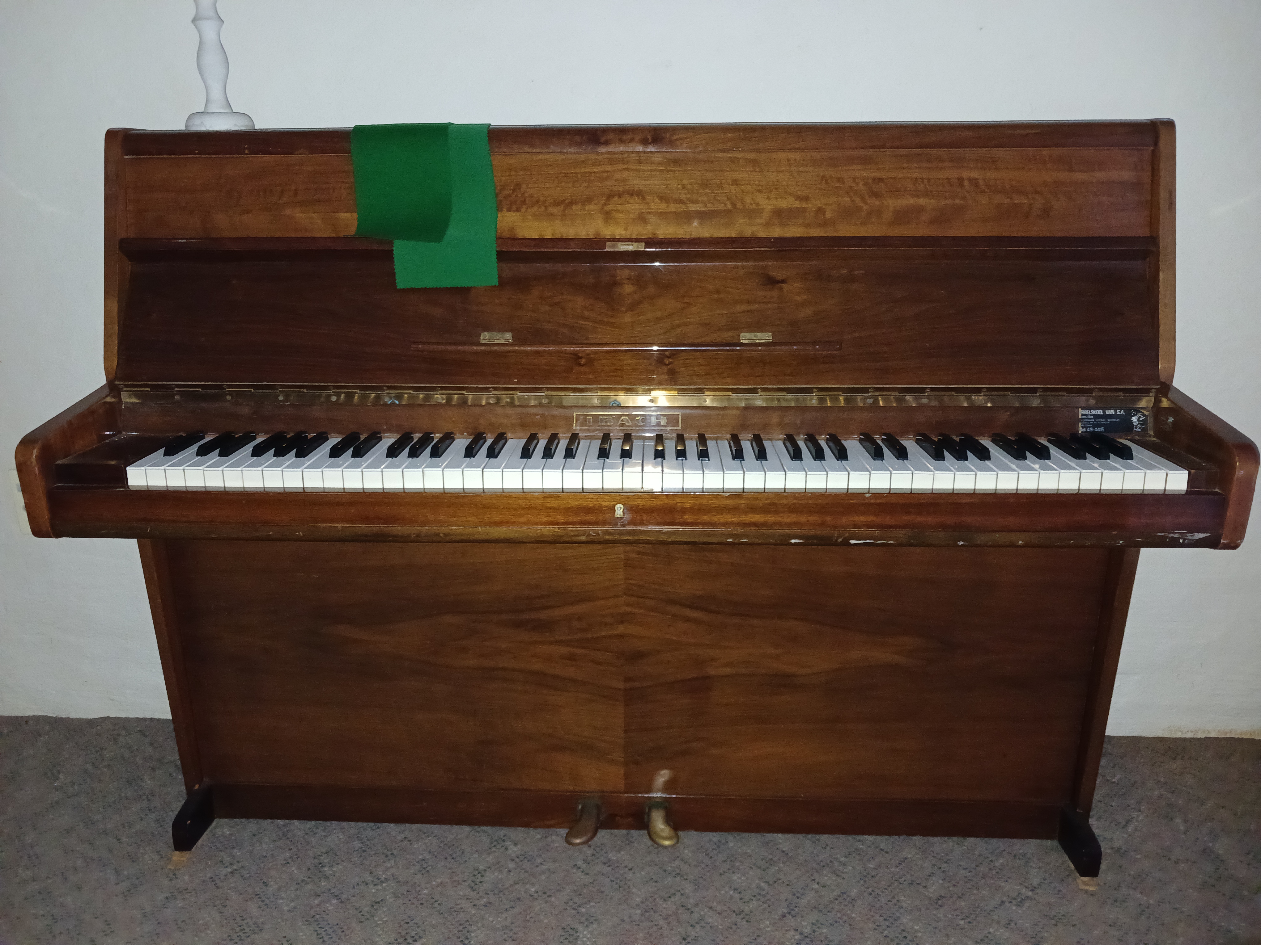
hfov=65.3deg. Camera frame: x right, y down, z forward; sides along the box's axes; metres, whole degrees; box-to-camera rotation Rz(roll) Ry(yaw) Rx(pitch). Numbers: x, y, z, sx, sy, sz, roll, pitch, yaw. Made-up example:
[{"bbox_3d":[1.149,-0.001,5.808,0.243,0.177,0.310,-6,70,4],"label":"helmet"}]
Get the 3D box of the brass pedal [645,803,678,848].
[{"bbox_3d":[0.050,0.541,1.513,0.048,0.034,0.088,0,16,3],"label":"brass pedal"}]

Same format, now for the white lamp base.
[{"bbox_3d":[-0.594,-0.507,1.419,0.093,0.033,0.093,0,16,3],"label":"white lamp base"}]

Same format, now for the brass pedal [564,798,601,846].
[{"bbox_3d":[-0.076,0.538,1.519,0.053,0.034,0.088,0,16,3],"label":"brass pedal"}]

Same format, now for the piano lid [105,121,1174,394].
[{"bbox_3d":[-0.003,-0.280,1.316,1.390,0.352,0.080,0,0,3],"label":"piano lid"}]

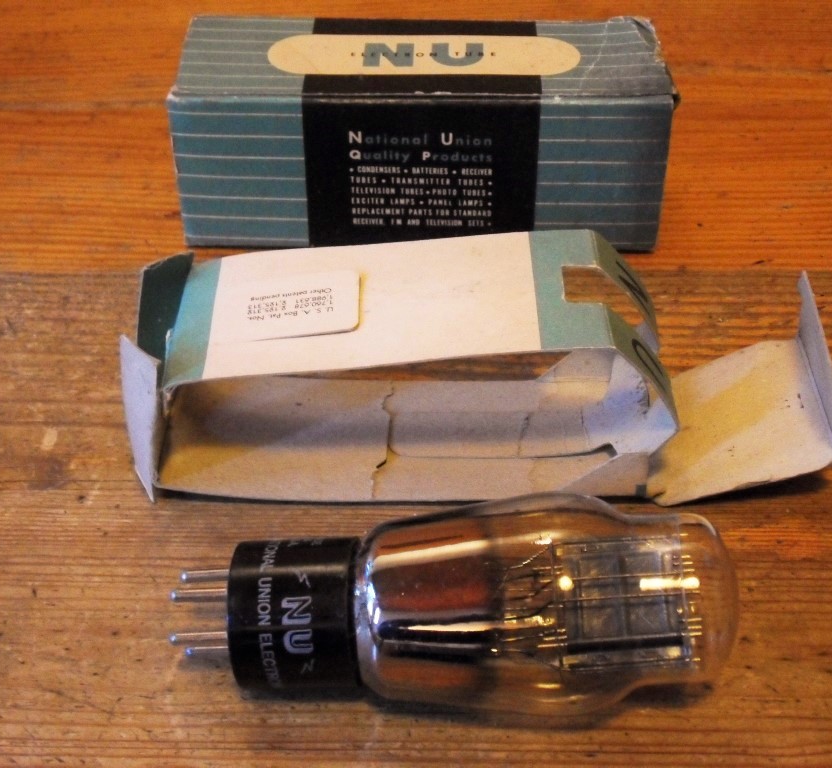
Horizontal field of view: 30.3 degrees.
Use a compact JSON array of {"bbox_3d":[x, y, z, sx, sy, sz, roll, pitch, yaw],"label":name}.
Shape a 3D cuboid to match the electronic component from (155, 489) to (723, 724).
[{"bbox_3d":[0.009,0.052,0.357,0.130,0.050,0.050,-3,39,7],"label":"electronic component"}]

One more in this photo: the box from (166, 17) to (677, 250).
[{"bbox_3d":[0.002,-0.085,0.517,0.157,0.056,0.056,1,39,1],"label":"box"}]

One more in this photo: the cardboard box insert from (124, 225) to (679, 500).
[{"bbox_3d":[-0.004,-0.006,0.423,0.150,0.053,0.058,1,39,1],"label":"cardboard box insert"}]

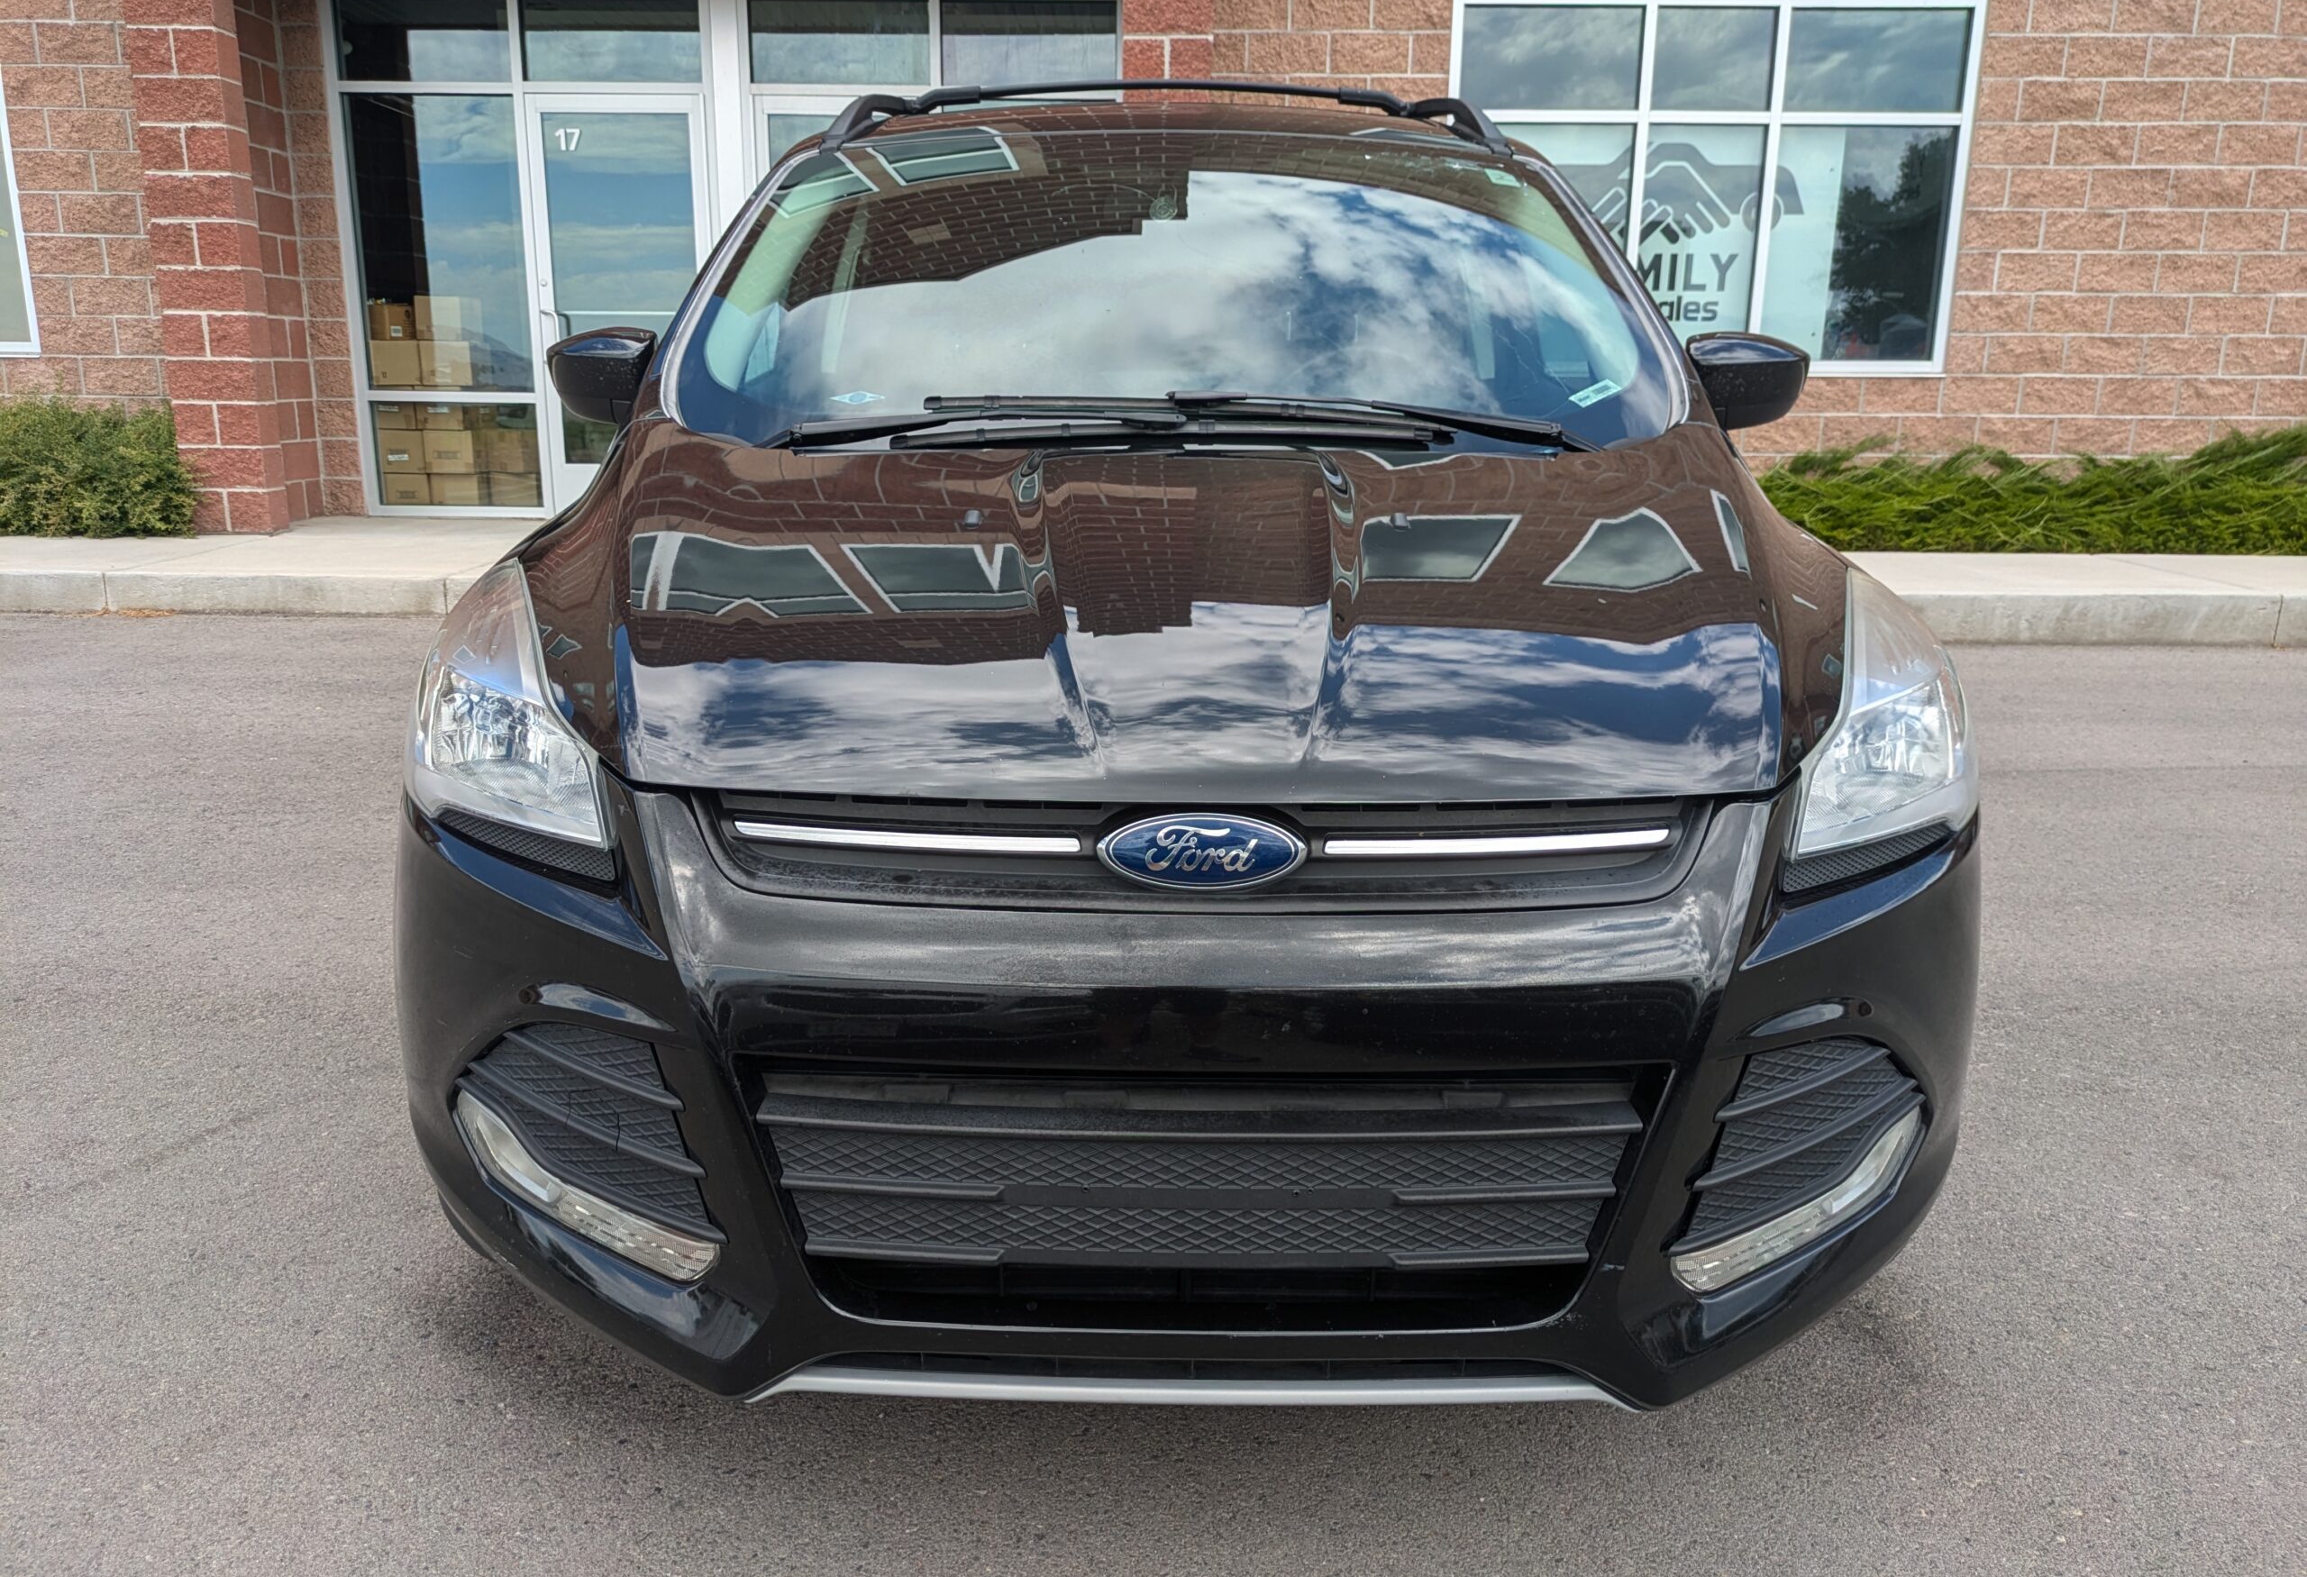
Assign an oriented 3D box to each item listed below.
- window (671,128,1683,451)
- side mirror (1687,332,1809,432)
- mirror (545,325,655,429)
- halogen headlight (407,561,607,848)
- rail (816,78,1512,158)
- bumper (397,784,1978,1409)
[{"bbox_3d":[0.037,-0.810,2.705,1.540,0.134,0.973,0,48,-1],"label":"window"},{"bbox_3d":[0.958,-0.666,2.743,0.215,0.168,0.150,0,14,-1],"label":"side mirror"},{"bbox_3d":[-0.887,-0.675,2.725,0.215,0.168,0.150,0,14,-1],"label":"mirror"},{"bbox_3d":[-0.646,-0.095,1.738,0.325,0.240,0.590,0,14,-1],"label":"halogen headlight"},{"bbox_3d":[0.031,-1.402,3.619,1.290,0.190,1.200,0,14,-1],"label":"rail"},{"bbox_3d":[0.041,0.254,1.650,1.800,0.585,0.540,0,14,-1],"label":"bumper"}]

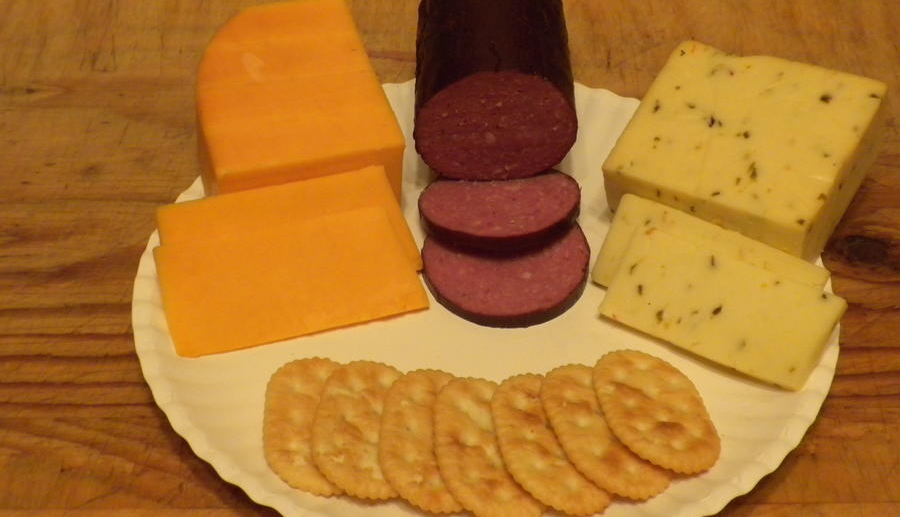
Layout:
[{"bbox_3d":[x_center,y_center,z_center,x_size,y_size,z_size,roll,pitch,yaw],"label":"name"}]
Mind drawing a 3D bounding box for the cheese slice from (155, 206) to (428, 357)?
[{"bbox_3d":[-0.056,0.007,0.463,0.084,0.003,0.043,-11,59,-15],"label":"cheese slice"}]

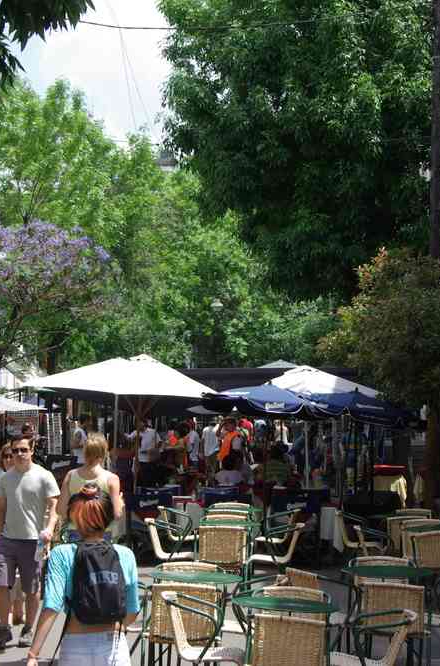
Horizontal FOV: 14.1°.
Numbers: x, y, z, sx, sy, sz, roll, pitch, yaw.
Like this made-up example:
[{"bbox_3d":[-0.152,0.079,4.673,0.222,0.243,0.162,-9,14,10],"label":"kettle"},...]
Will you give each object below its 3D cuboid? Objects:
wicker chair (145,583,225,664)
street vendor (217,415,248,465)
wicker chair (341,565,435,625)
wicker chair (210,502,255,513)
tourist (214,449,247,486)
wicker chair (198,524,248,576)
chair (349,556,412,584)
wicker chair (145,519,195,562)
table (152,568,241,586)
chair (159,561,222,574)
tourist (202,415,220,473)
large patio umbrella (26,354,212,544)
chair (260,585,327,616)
[{"bbox_3d":[-0.208,1.980,11.254,0.530,0.800,0.560,0,-3,3],"label":"wicker chair"},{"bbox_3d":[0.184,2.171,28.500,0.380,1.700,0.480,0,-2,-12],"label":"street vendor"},{"bbox_3d":[1.190,2.114,12.350,0.560,0.800,0.560,0,-2,5],"label":"wicker chair"},{"bbox_3d":[0.138,2.361,20.342,0.550,0.810,0.560,0,-2,6],"label":"wicker chair"},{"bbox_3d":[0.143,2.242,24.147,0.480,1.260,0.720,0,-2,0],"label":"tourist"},{"bbox_3d":[0.029,2.278,17.343,0.550,0.810,0.560,0,-2,2],"label":"wicker chair"},{"bbox_3d":[1.196,2.058,12.932,0.530,0.800,0.560,0,-3,4],"label":"chair"},{"bbox_3d":[-0.487,2.364,18.866,0.570,0.790,0.560,0,-2,2],"label":"wicker chair"},{"bbox_3d":[-0.175,2.172,13.264,0.700,0.730,0.700,0,-2,2],"label":"table"},{"bbox_3d":[-0.229,2.172,13.545,0.550,0.810,0.560,0,-2,0],"label":"chair"},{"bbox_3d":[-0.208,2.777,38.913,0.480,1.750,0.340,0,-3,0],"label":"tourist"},{"bbox_3d":[-1.454,1.653,25.554,2.670,2.740,2.670,0,-2,2],"label":"large patio umbrella"},{"bbox_3d":[0.480,2.129,11.950,0.560,0.800,0.560,0,-2,5],"label":"chair"}]

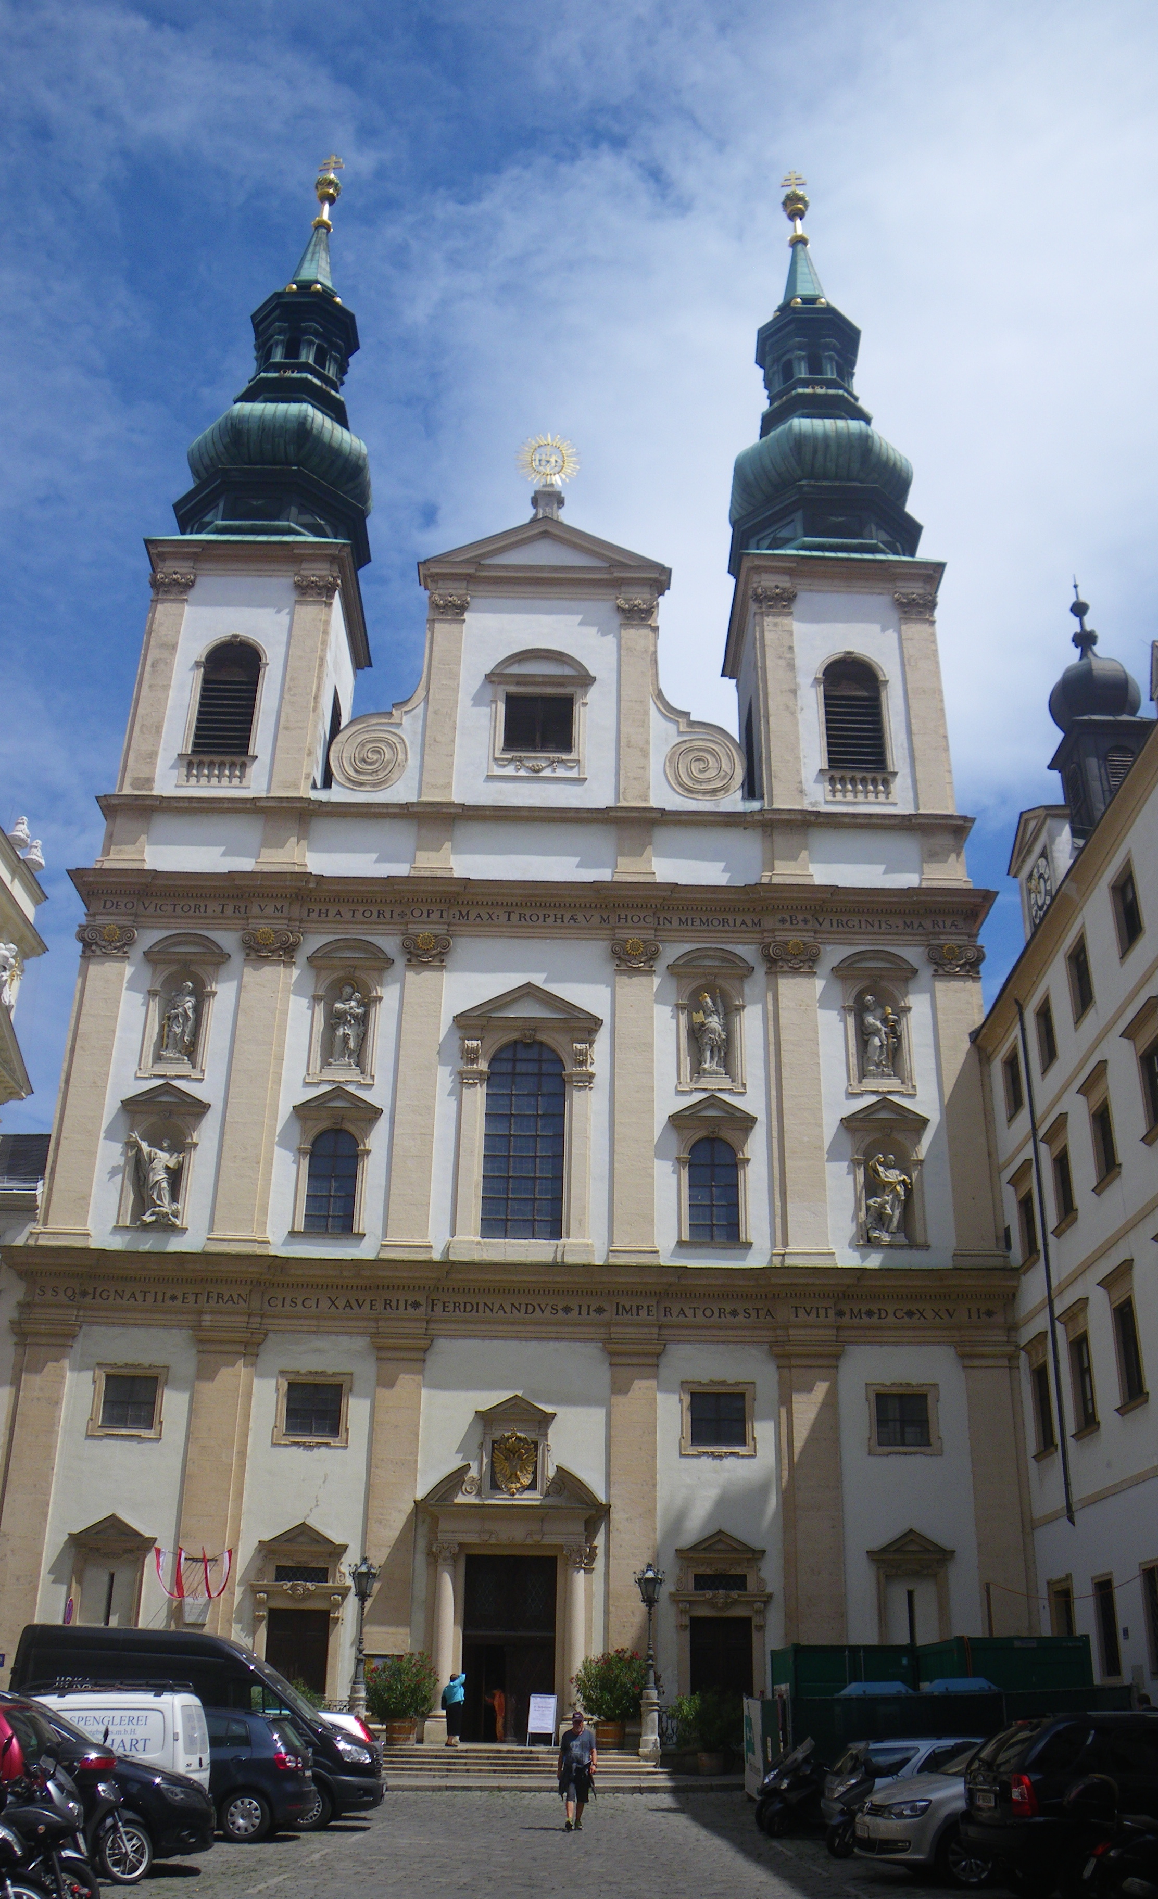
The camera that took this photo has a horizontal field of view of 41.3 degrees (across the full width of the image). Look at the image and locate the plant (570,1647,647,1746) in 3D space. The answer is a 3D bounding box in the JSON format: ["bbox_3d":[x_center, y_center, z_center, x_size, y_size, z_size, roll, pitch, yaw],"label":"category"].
[{"bbox_3d":[0.803,18.847,38.681,2.022,2.250,1.900,1,-26,-1],"label":"plant"}]

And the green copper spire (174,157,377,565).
[{"bbox_3d":[-11.690,-24.692,64.070,7.200,24.881,7.200,1,-26,-1],"label":"green copper spire"}]

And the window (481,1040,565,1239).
[{"bbox_3d":[-1.596,5.574,45.497,2.290,6.103,0.250,1,-24,-1],"label":"window"}]

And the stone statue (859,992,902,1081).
[{"bbox_3d":[9.532,2.776,49.134,1.392,3.042,0.800,1,-26,0],"label":"stone statue"}]

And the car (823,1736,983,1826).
[{"bbox_3d":[5.969,12.061,22.054,4.550,1.460,1.800,8,-27,-14],"label":"car"}]

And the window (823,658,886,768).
[{"bbox_3d":[9.241,-7.900,51.443,2.050,4.500,0.450,1,-26,0],"label":"window"}]

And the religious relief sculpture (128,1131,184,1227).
[{"bbox_3d":[-11.999,6.547,43.593,1.600,2.850,0.950,1,-26,0],"label":"religious relief sculpture"}]

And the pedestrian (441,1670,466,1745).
[{"bbox_3d":[-3.070,18.691,37.815,0.584,1.672,0.520,5,-24,-9],"label":"pedestrian"}]

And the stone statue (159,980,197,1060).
[{"bbox_3d":[-12.032,2.193,46.430,1.020,2.548,0.750,1,-24,-1],"label":"stone statue"}]

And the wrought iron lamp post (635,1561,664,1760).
[{"bbox_3d":[1.732,17.381,37.521,0.740,4.489,0.740,1,-24,-1],"label":"wrought iron lamp post"}]

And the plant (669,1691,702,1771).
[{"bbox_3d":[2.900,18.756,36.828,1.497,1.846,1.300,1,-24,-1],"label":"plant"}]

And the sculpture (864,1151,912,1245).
[{"bbox_3d":[9.193,7.415,45.458,1.347,2.853,0.900,1,-26,-1],"label":"sculpture"}]

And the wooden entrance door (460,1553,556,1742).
[{"bbox_3d":[-1.765,18.106,39.882,2.366,4.444,0.250,1,-24,-1],"label":"wooden entrance door"}]

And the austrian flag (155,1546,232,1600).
[{"bbox_3d":[-9.671,15.652,38.587,2.050,1.320,0.700,1,-26,0],"label":"austrian flag"}]

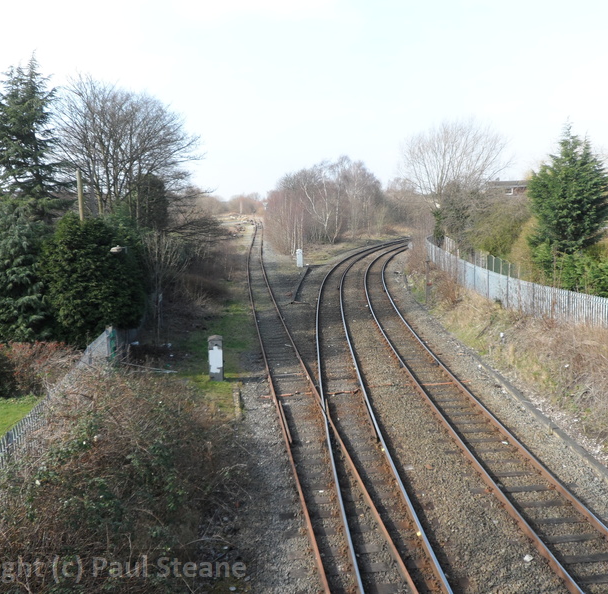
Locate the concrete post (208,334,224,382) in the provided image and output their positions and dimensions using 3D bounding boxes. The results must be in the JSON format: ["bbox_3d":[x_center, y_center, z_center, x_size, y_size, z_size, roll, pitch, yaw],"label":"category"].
[{"bbox_3d":[-3.410,2.370,24.995,0.530,1.770,0.500,-1,8,0],"label":"concrete post"}]

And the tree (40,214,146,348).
[{"bbox_3d":[-9.261,-0.497,28.903,4.700,6.400,4.500,-1,8,0],"label":"tree"}]

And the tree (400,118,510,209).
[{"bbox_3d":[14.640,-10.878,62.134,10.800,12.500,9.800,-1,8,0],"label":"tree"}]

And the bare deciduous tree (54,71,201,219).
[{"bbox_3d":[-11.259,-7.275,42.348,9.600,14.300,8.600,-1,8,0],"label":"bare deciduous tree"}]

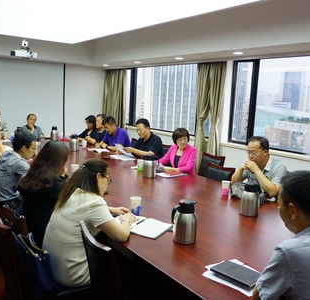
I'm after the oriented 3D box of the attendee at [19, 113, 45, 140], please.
[{"bbox_3d":[-2.312,-0.081,6.364,0.520,1.190,0.680,-4,11,-35],"label":"attendee"}]

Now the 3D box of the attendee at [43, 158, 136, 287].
[{"bbox_3d":[-0.386,0.654,2.134,0.700,1.230,0.500,-5,12,-40],"label":"attendee"}]

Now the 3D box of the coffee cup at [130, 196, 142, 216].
[{"bbox_3d":[-0.134,0.417,2.480,0.083,0.114,0.083,3,9,0],"label":"coffee cup"}]

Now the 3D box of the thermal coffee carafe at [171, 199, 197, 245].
[{"bbox_3d":[0.171,0.428,2.029,0.180,0.250,0.140,-3,10,-30],"label":"thermal coffee carafe"}]

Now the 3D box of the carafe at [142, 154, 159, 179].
[{"bbox_3d":[-0.034,0.172,3.683,0.180,0.250,0.140,2,8,0],"label":"carafe"}]

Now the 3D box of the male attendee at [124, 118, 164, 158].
[{"bbox_3d":[-0.239,0.198,4.917,0.520,1.280,0.700,11,12,43],"label":"male attendee"}]

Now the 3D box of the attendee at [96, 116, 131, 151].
[{"bbox_3d":[-0.687,0.075,5.601,0.520,1.270,0.800,10,12,38],"label":"attendee"}]

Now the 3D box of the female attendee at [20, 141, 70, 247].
[{"bbox_3d":[-0.763,0.540,2.716,0.660,1.240,0.480,-6,12,-42],"label":"female attendee"}]

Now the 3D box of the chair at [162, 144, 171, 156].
[{"bbox_3d":[-0.041,0.393,4.857,0.580,0.930,0.500,-4,11,-37],"label":"chair"}]

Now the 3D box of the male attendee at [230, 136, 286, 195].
[{"bbox_3d":[1.033,0.522,3.303,0.640,1.280,0.510,-3,10,-33],"label":"male attendee"}]

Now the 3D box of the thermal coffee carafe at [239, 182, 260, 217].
[{"bbox_3d":[0.746,0.372,2.599,0.180,0.246,0.148,-4,11,-37],"label":"thermal coffee carafe"}]

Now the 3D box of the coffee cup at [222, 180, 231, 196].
[{"bbox_3d":[0.650,0.351,3.055,0.078,0.116,0.078,2,9,0],"label":"coffee cup"}]

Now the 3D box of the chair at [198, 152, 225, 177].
[{"bbox_3d":[0.556,0.535,4.301,0.560,0.920,0.450,-5,11,-39],"label":"chair"}]

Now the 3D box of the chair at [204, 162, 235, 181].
[{"bbox_3d":[0.515,0.640,3.584,0.560,0.920,0.450,-5,11,-39],"label":"chair"}]

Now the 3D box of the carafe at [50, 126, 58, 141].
[{"bbox_3d":[-1.794,-0.291,6.039,0.138,0.244,0.170,2,9,-3],"label":"carafe"}]

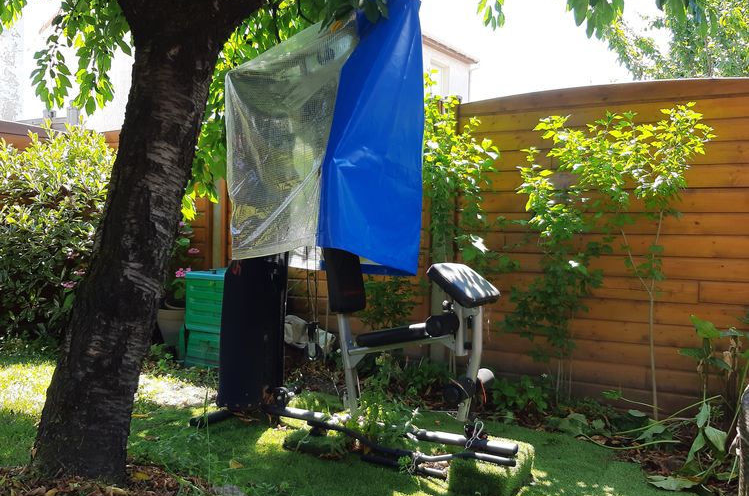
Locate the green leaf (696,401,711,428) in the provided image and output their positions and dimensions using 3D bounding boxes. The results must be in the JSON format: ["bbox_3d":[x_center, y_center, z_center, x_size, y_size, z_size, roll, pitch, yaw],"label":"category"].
[{"bbox_3d":[1.578,0.799,3.740,0.066,0.130,0.055,0,2,0],"label":"green leaf"}]

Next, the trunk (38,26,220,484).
[{"bbox_3d":[-0.973,0.034,3.120,0.400,1.720,0.380,13,0,-1],"label":"trunk"}]

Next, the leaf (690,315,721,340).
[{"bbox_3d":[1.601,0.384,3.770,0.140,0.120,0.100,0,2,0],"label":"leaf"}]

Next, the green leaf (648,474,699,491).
[{"bbox_3d":[1.246,0.978,3.250,0.210,0.045,0.140,1,3,11],"label":"green leaf"}]

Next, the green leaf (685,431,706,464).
[{"bbox_3d":[1.507,0.937,3.660,0.100,0.155,0.080,0,2,0],"label":"green leaf"}]

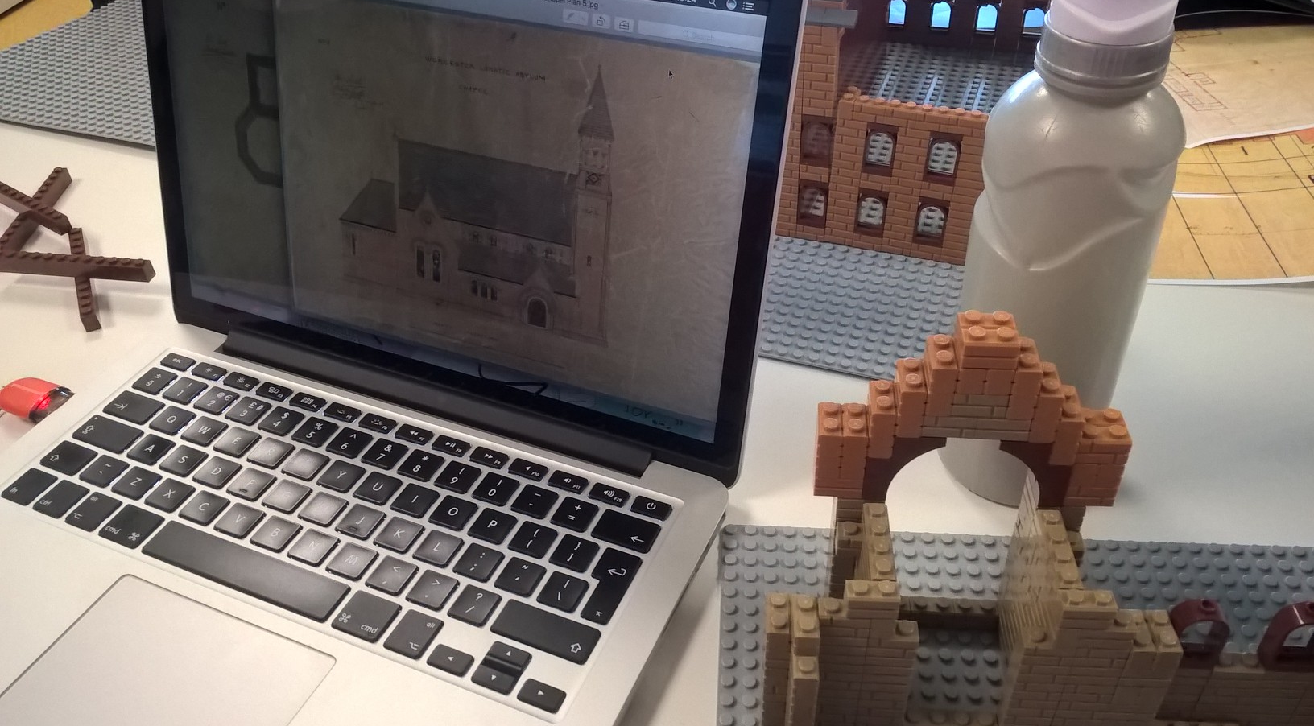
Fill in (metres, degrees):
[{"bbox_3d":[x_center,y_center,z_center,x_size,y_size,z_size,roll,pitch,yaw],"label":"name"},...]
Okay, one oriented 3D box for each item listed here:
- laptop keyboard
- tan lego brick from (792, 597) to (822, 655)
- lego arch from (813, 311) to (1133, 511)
[{"bbox_3d":[-0.138,0.060,0.459,0.275,0.006,0.107,14,43,19],"label":"laptop keyboard"},{"bbox_3d":[0.046,0.081,0.335,0.008,0.011,0.016,1,40,5],"label":"tan lego brick"},{"bbox_3d":[0.099,0.015,0.339,0.096,0.069,0.016,2,40,5],"label":"lego arch"}]

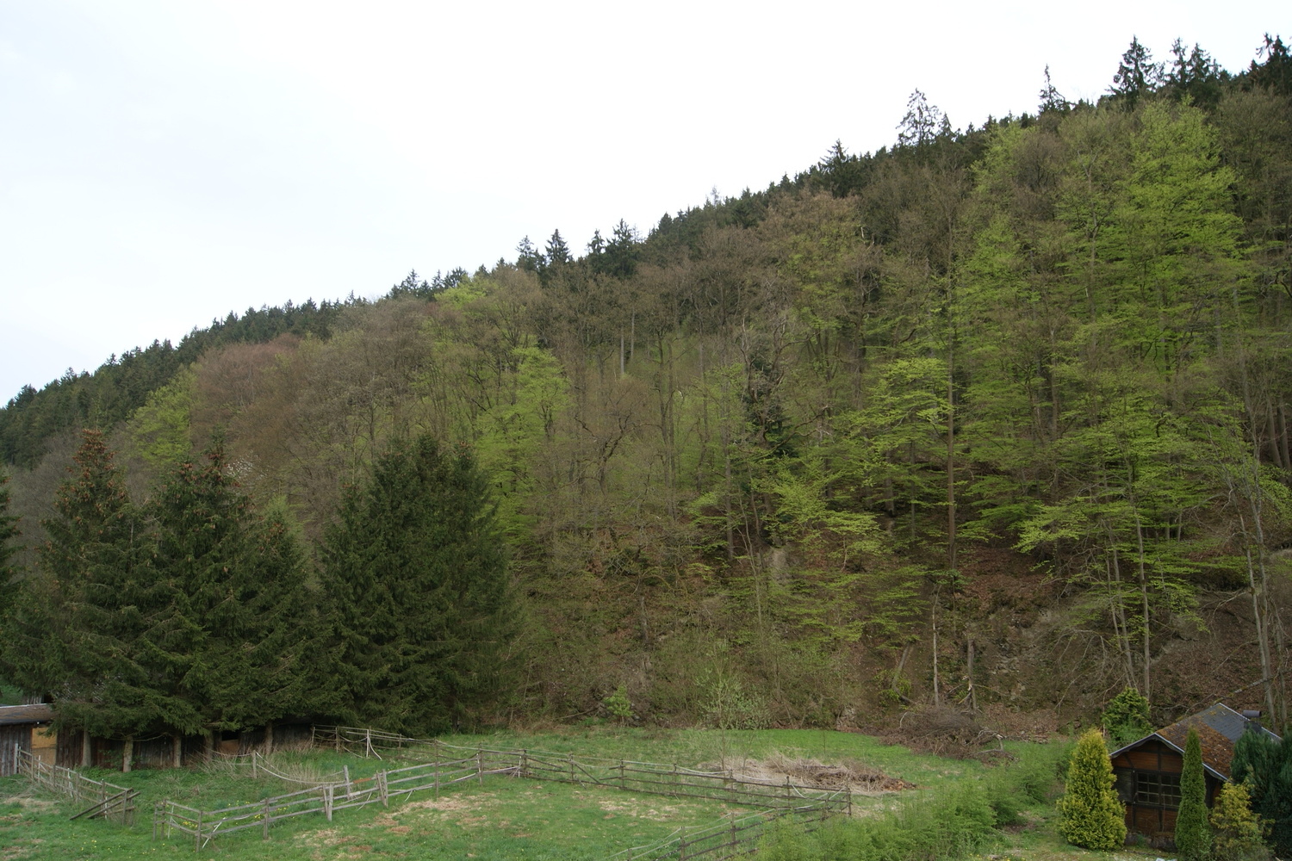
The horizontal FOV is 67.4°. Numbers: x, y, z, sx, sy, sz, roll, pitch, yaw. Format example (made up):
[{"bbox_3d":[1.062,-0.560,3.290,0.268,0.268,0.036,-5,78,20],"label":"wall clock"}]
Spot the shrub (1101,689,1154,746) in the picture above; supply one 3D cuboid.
[{"bbox_3d":[22.516,13.714,45.478,2.200,3.170,2.200,0,-8,0],"label":"shrub"}]

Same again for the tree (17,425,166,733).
[{"bbox_3d":[-25.002,7.581,44.701,6.700,15.111,6.700,0,-8,0],"label":"tree"}]

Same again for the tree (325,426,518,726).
[{"bbox_3d":[-12.437,8.218,53.111,9.800,16.133,9.800,0,-8,0],"label":"tree"}]

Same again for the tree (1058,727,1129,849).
[{"bbox_3d":[14.457,11.571,31.536,2.050,3.632,2.050,0,-8,0],"label":"tree"}]

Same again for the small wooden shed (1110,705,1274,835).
[{"bbox_3d":[18.960,11.896,33.714,4.000,3.580,7.800,-7,-10,42],"label":"small wooden shed"}]

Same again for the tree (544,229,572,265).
[{"bbox_3d":[-22.127,-43.091,239.050,6.600,14.000,6.600,0,-8,0],"label":"tree"}]

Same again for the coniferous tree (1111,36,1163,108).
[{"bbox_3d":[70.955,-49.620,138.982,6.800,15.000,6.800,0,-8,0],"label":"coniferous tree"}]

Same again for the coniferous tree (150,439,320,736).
[{"bbox_3d":[-19.286,7.796,45.351,7.400,14.861,7.400,0,-8,0],"label":"coniferous tree"}]

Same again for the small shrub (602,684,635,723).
[{"bbox_3d":[-1.489,15.361,54.101,1.800,2.246,1.800,0,-8,0],"label":"small shrub"}]

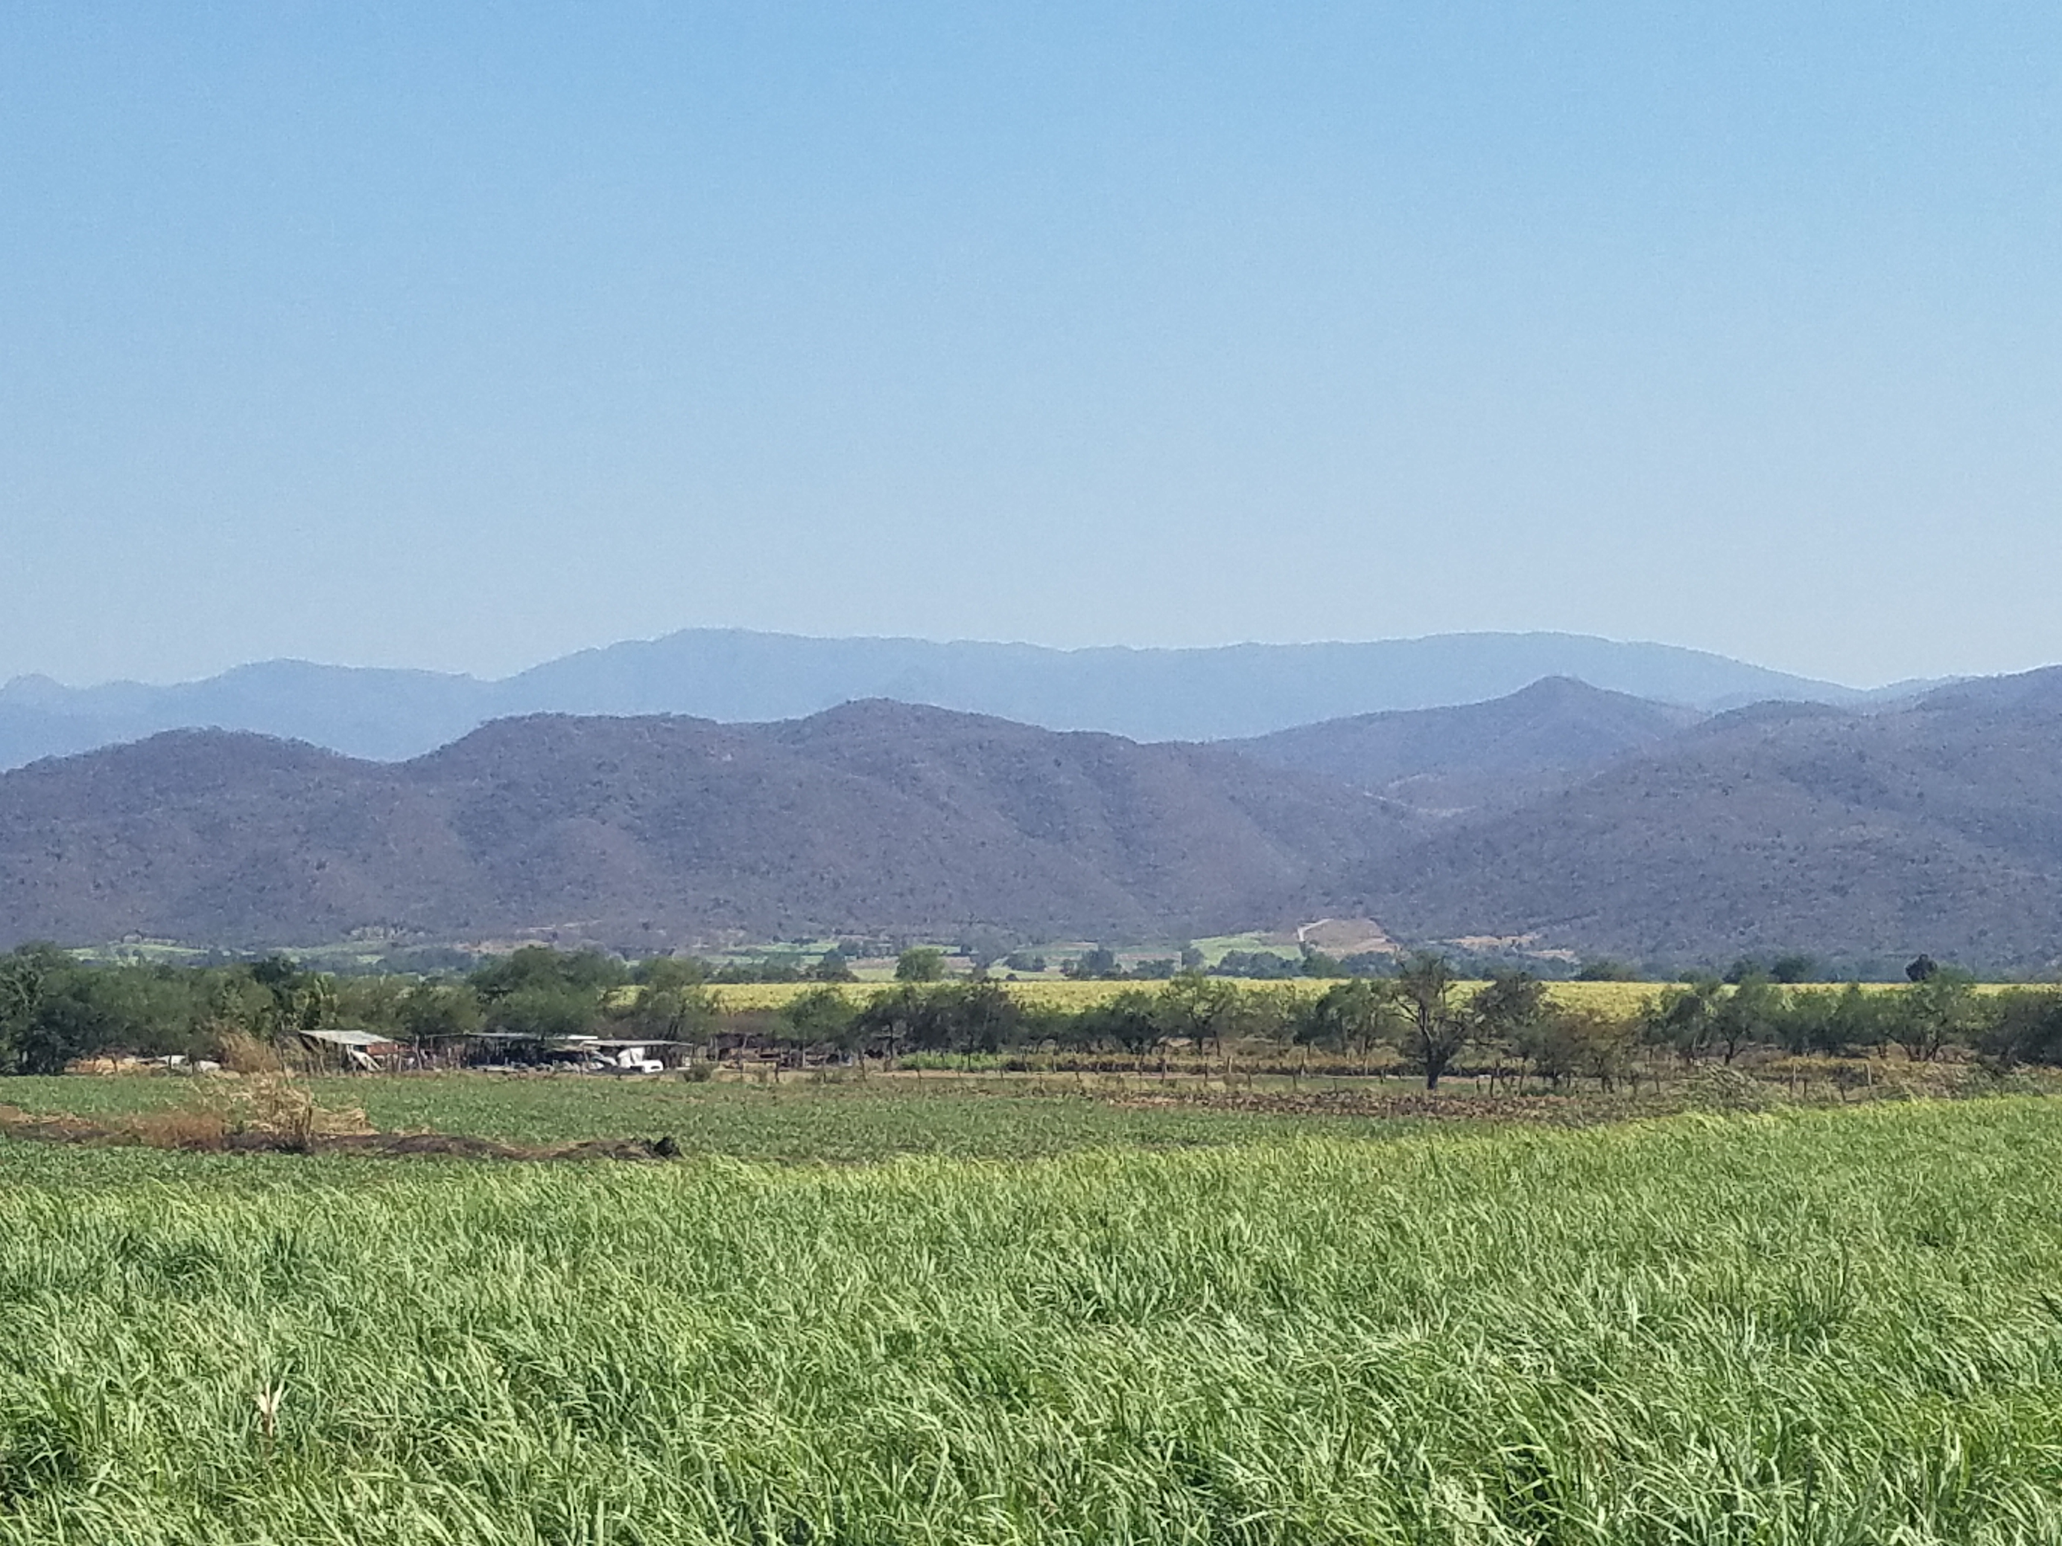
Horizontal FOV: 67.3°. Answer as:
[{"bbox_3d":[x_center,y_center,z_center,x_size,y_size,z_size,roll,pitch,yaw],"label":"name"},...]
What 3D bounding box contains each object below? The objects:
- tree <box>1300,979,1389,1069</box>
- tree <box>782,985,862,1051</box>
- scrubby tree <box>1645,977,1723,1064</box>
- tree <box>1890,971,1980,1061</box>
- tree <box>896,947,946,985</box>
[{"bbox_3d":[21.440,17.030,106.000,6.200,6.110,5.890,0,-6,0],"label":"tree"},{"bbox_3d":[-15.340,18.100,113.000,5.470,5.000,5.200,0,-6,0],"label":"tree"},{"bbox_3d":[44.650,16.920,106.000,5.240,5.890,4.980,0,-6,0],"label":"scrubby tree"},{"bbox_3d":[62.440,16.860,107.000,6.150,6.390,5.850,0,-6,0],"label":"tree"},{"bbox_3d":[-19.240,33.980,270.000,8.720,6.950,8.280,0,-6,0],"label":"tree"}]

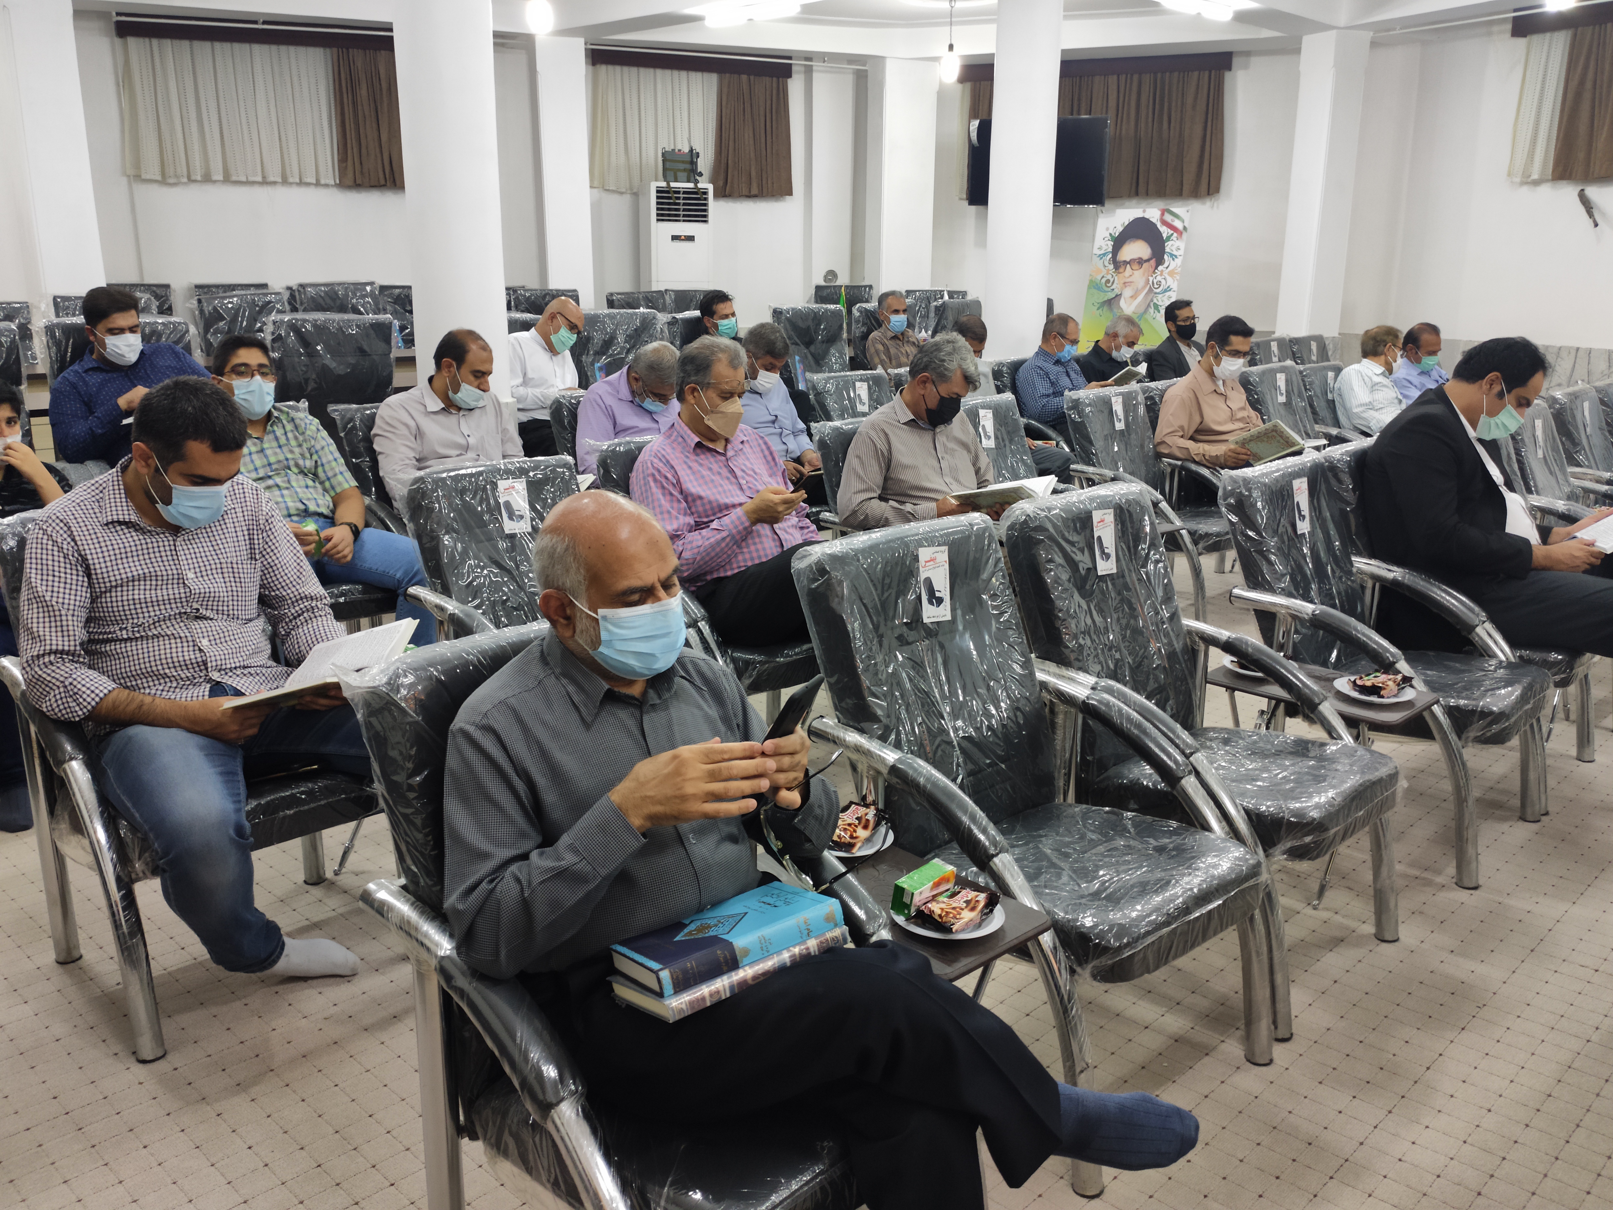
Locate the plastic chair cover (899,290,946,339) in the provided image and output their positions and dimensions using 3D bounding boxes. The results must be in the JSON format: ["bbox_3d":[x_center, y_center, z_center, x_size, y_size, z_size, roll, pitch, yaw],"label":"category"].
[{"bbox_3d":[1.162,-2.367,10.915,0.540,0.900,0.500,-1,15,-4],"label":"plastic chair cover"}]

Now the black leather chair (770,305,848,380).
[{"bbox_3d":[0.096,-1.396,8.155,0.600,1.200,0.640,-9,18,-30],"label":"black leather chair"}]

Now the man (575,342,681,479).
[{"bbox_3d":[-0.577,-0.489,5.077,0.557,1.244,0.731,-12,19,-41],"label":"man"}]

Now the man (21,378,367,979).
[{"bbox_3d":[-1.251,0.169,2.583,0.576,1.297,0.712,-12,19,-41],"label":"man"}]

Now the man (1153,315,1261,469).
[{"bbox_3d":[2.135,-0.668,5.650,0.537,1.323,0.731,-12,19,-41],"label":"man"}]

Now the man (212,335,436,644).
[{"bbox_3d":[-1.745,-0.285,4.175,0.537,1.317,0.731,-10,18,-36],"label":"man"}]

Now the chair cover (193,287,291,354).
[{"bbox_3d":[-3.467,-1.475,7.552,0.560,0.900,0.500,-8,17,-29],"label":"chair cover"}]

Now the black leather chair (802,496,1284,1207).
[{"bbox_3d":[0.426,0.394,2.364,0.642,1.002,0.820,-12,19,-41],"label":"black leather chair"}]

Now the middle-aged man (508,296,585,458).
[{"bbox_3d":[-1.253,-0.856,5.998,0.520,1.290,0.760,-13,20,-41],"label":"middle-aged man"}]

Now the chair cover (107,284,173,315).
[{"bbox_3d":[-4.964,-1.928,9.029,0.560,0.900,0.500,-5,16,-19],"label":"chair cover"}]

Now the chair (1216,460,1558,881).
[{"bbox_3d":[1.607,0.114,3.378,0.800,0.990,0.600,15,21,42],"label":"chair"}]

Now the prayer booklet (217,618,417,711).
[{"bbox_3d":[-1.057,0.132,2.623,0.341,0.098,0.242,-12,-18,-41],"label":"prayer booklet"}]

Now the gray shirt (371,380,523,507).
[{"bbox_3d":[-1.372,-0.554,4.636,0.510,0.600,0.390,-13,20,-41],"label":"gray shirt"}]

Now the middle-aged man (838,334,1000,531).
[{"bbox_3d":[0.503,-0.270,4.190,0.550,1.310,0.731,-12,19,-41],"label":"middle-aged man"}]

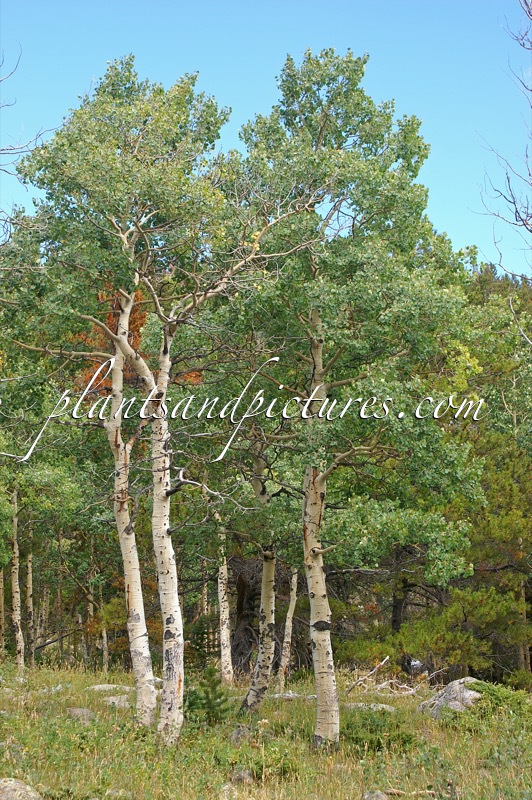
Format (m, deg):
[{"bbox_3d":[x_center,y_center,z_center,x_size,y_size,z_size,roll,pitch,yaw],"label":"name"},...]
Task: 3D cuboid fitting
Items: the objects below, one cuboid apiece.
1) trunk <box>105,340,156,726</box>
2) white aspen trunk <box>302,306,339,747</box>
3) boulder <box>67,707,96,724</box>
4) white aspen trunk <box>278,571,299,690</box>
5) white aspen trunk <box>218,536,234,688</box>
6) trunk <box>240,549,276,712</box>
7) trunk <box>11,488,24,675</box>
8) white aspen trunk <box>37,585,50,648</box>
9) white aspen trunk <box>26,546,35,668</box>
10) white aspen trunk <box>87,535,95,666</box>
[{"bbox_3d":[-2.005,1.934,24.687,0.440,5.740,0.390,-5,-8,-1],"label":"trunk"},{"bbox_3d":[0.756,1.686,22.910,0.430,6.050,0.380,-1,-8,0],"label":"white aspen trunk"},{"bbox_3d":[-2.430,4.133,21.815,0.367,0.250,0.330,0,-7,0],"label":"boulder"},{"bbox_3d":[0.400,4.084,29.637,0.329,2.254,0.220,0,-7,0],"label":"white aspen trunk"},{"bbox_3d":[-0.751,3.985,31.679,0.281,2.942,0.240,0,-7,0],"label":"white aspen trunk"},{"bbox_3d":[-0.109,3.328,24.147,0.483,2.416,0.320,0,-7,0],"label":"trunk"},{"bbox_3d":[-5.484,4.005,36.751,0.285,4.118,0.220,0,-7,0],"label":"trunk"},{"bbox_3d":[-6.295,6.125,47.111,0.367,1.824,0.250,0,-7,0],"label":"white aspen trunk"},{"bbox_3d":[-5.611,4.944,39.678,0.176,2.923,0.170,0,-7,0],"label":"white aspen trunk"},{"bbox_3d":[-4.236,4.839,40.195,0.179,3.202,0.160,0,-7,0],"label":"white aspen trunk"}]

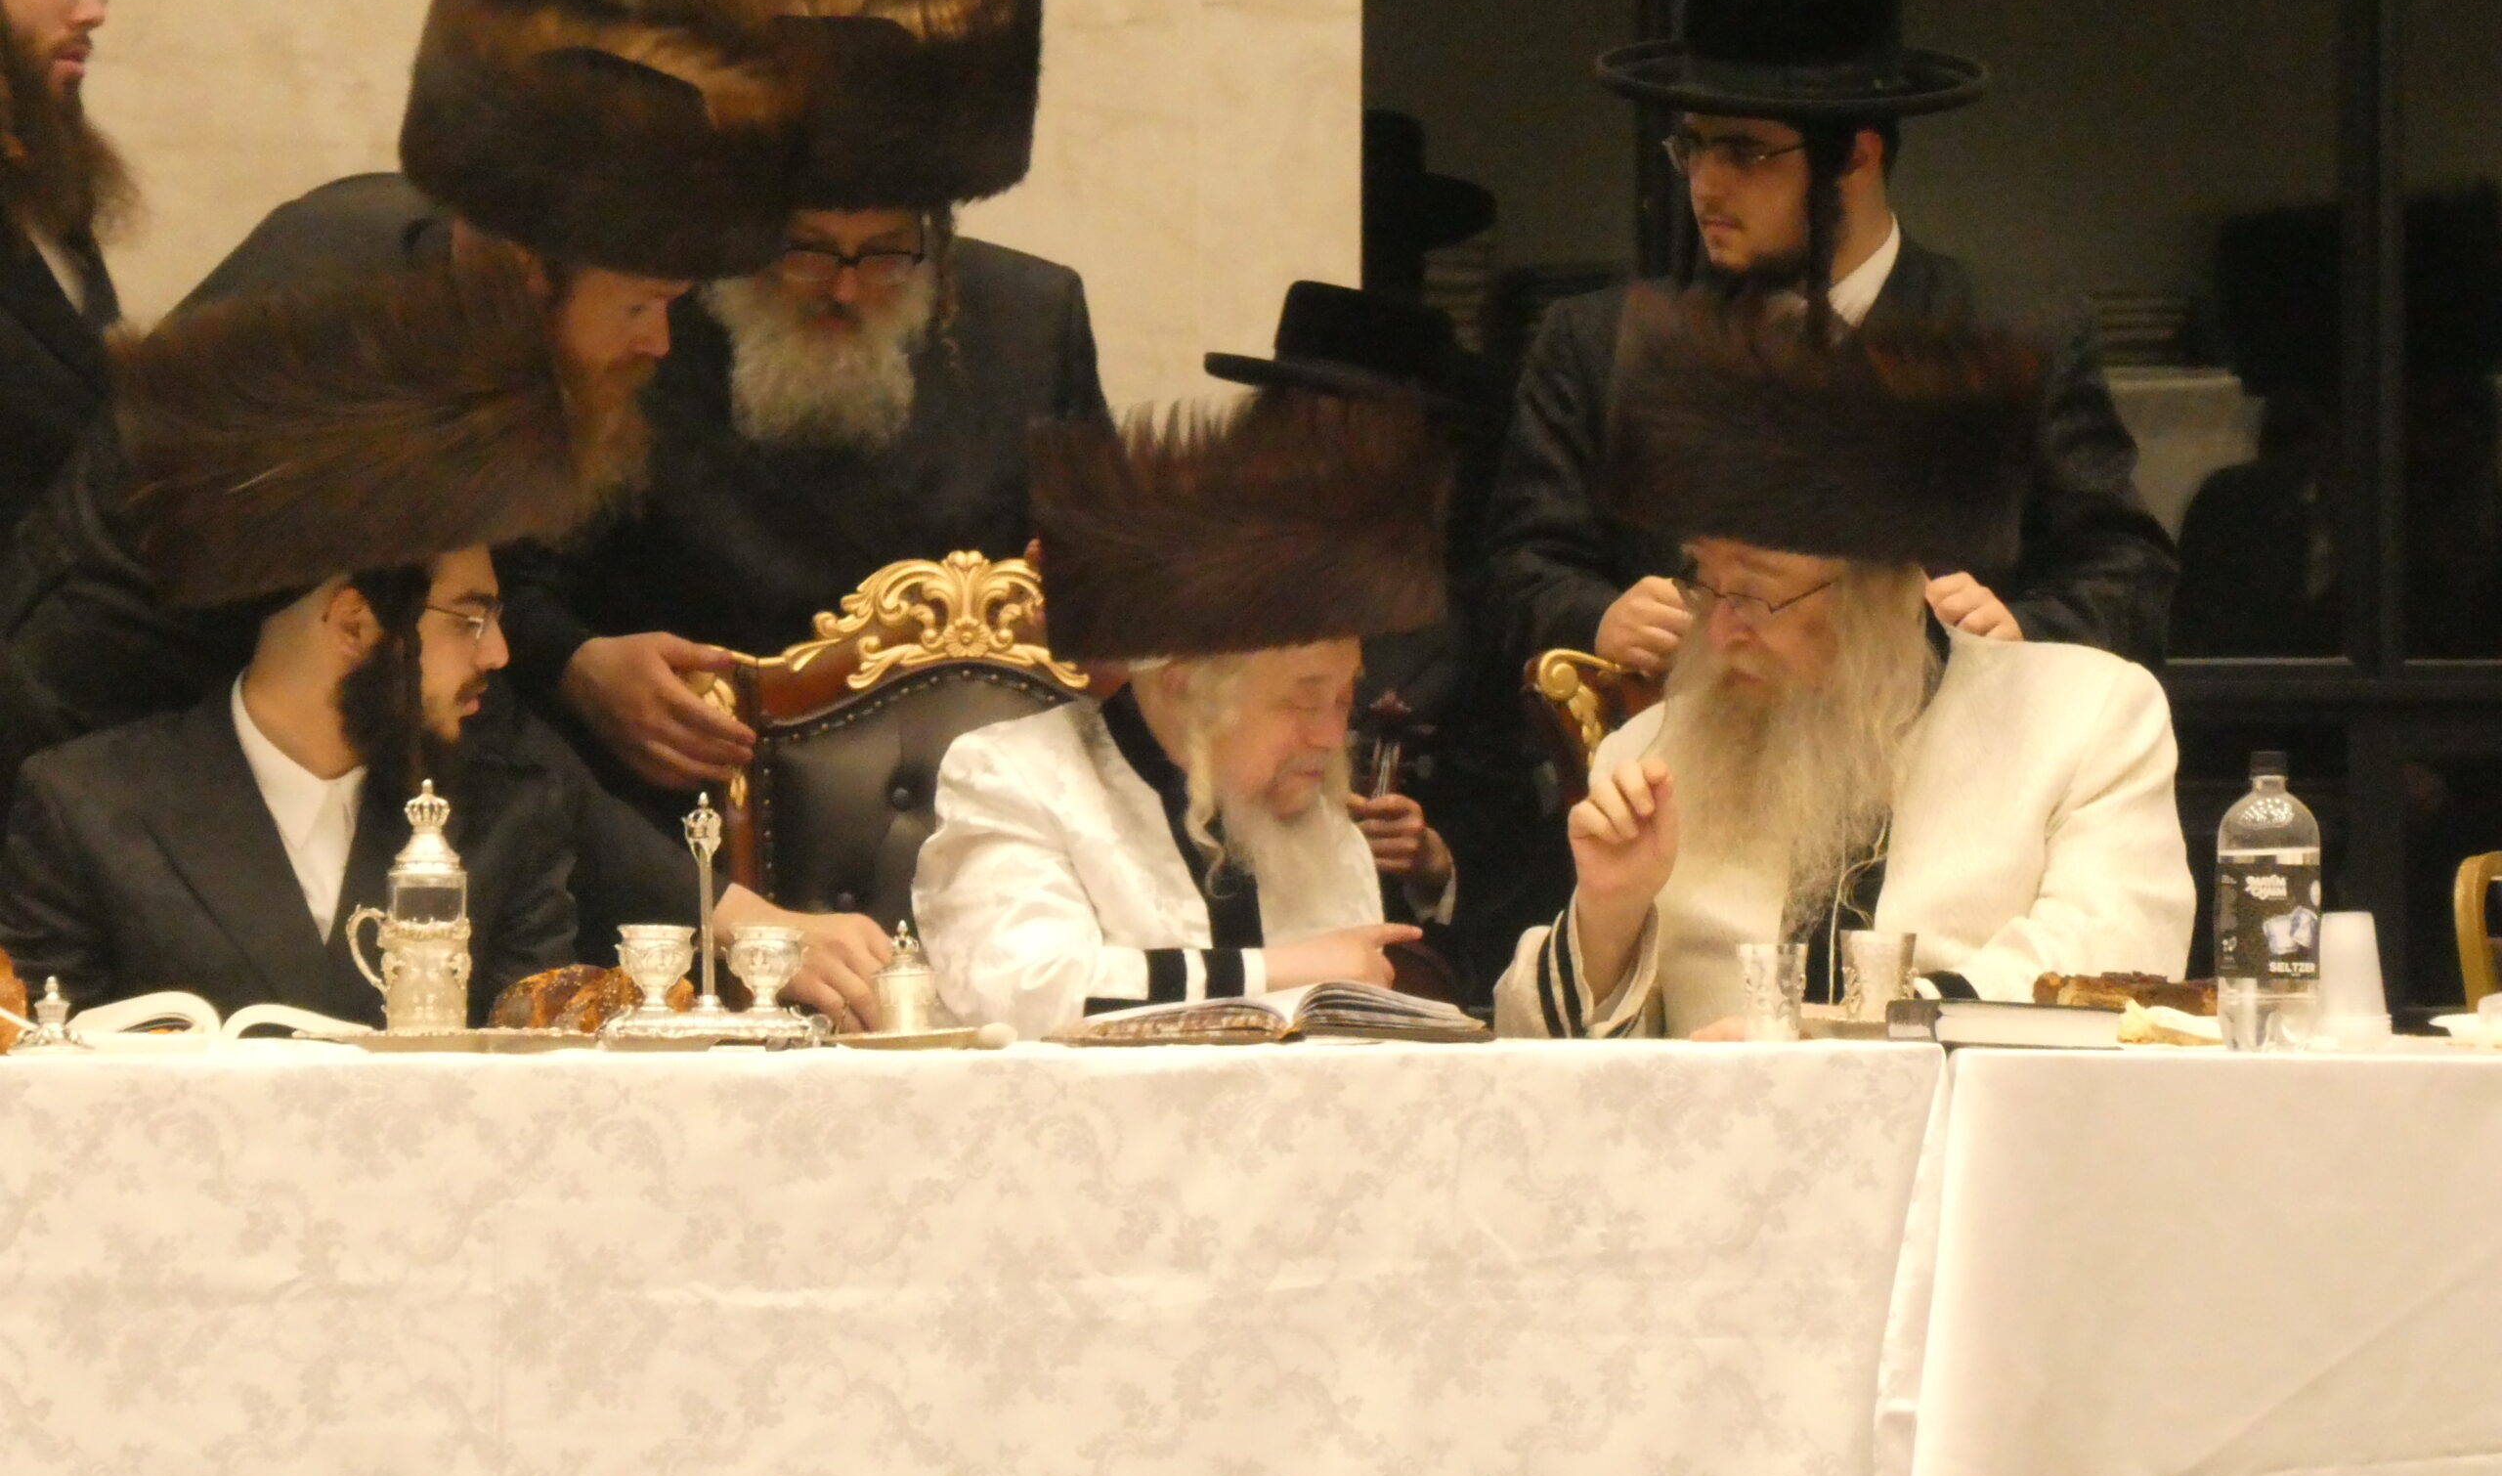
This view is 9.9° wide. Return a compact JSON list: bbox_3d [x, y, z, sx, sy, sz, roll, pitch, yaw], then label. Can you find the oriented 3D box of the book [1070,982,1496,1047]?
[{"bbox_3d":[0.022,0.235,12.350,0.367,0.050,0.250,0,0,0],"label":"book"}]

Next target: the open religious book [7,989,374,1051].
[{"bbox_3d":[-0.902,0.240,12.300,0.310,0.048,0.220,0,0,0],"label":"open religious book"}]

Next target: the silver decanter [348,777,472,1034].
[{"bbox_3d":[-0.713,0.144,12.220,0.106,0.213,0.078,0,0,0],"label":"silver decanter"}]

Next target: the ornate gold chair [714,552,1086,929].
[{"bbox_3d":[-0.257,0.426,12.800,0.580,1.188,0.640,0,0,-2],"label":"ornate gold chair"}]

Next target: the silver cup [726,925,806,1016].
[{"bbox_3d":[-0.407,0.195,12.150,0.067,0.076,0.067,0,0,0],"label":"silver cup"}]

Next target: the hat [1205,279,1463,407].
[{"bbox_3d":[0.103,-0.351,13.200,0.310,0.120,0.350,10,2,6],"label":"hat"}]

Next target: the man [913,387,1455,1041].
[{"bbox_3d":[-0.059,0.357,12.620,0.540,1.326,0.660,0,0,-38],"label":"man"}]

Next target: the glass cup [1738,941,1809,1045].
[{"bbox_3d":[0.440,0.215,12.220,0.060,0.084,0.060,0,0,0],"label":"glass cup"}]

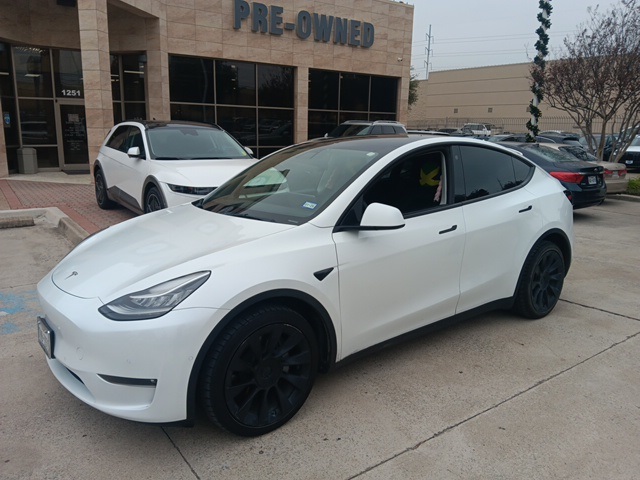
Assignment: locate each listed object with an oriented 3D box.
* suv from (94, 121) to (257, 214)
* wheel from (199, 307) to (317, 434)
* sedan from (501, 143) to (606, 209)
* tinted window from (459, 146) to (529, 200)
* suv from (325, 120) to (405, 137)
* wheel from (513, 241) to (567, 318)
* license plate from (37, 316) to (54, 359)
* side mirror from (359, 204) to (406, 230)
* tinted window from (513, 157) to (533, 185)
[{"bbox_3d":[-2.370,-1.170,8.120,1.890,1.600,4.630,-8,15,-36],"label":"suv"},{"bbox_3d":[-0.323,0.685,2.605,0.710,0.710,0.250,-9,15,-39],"label":"wheel"},{"bbox_3d":[3.970,-1.530,11.460,1.830,1.460,4.800,-8,15,-37],"label":"sedan"},{"bbox_3d":[1.356,-0.531,3.776,1.100,0.410,0.050,-8,-11,-37],"label":"tinted window"},{"bbox_3d":[1.470,-3.200,16.400,1.900,1.700,4.750,8,14,32],"label":"suv"},{"bbox_3d":[1.959,0.358,4.348,0.710,0.710,0.250,-8,15,-37],"label":"wheel"},{"bbox_3d":[-1.535,0.539,2.680,0.030,0.160,0.310,-8,15,-37],"label":"license plate"},{"bbox_3d":[0.366,-0.146,2.807,0.160,0.160,0.230,-8,15,-37],"label":"side mirror"},{"bbox_3d":[1.737,-0.598,4.077,0.340,0.250,0.050,-8,-11,-37],"label":"tinted window"}]

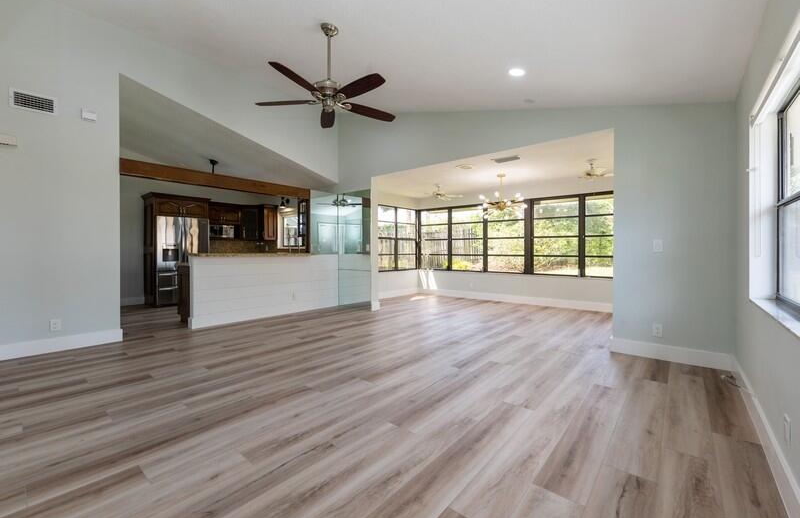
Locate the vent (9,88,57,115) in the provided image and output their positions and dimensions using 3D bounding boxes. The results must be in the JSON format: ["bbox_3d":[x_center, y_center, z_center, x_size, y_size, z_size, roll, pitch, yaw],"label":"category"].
[{"bbox_3d":[-3.879,-1.658,3.294,0.025,0.185,0.340,1,1,43],"label":"vent"}]

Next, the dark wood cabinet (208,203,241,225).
[{"bbox_3d":[-4.472,-1.114,7.894,0.340,0.500,0.750,1,1,43],"label":"dark wood cabinet"}]

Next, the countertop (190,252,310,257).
[{"bbox_3d":[-2.463,-0.061,5.237,0.420,0.055,1.950,1,1,43],"label":"countertop"}]

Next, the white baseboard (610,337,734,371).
[{"bbox_3d":[2.606,0.936,3.053,0.900,0.155,0.020,1,1,43],"label":"white baseboard"}]

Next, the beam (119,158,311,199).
[{"bbox_3d":[-2.651,-1.187,4.931,0.130,0.190,2.680,1,1,43],"label":"beam"}]

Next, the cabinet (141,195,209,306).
[{"bbox_3d":[-4.940,-0.191,6.963,0.760,2.300,1.040,1,1,43],"label":"cabinet"}]

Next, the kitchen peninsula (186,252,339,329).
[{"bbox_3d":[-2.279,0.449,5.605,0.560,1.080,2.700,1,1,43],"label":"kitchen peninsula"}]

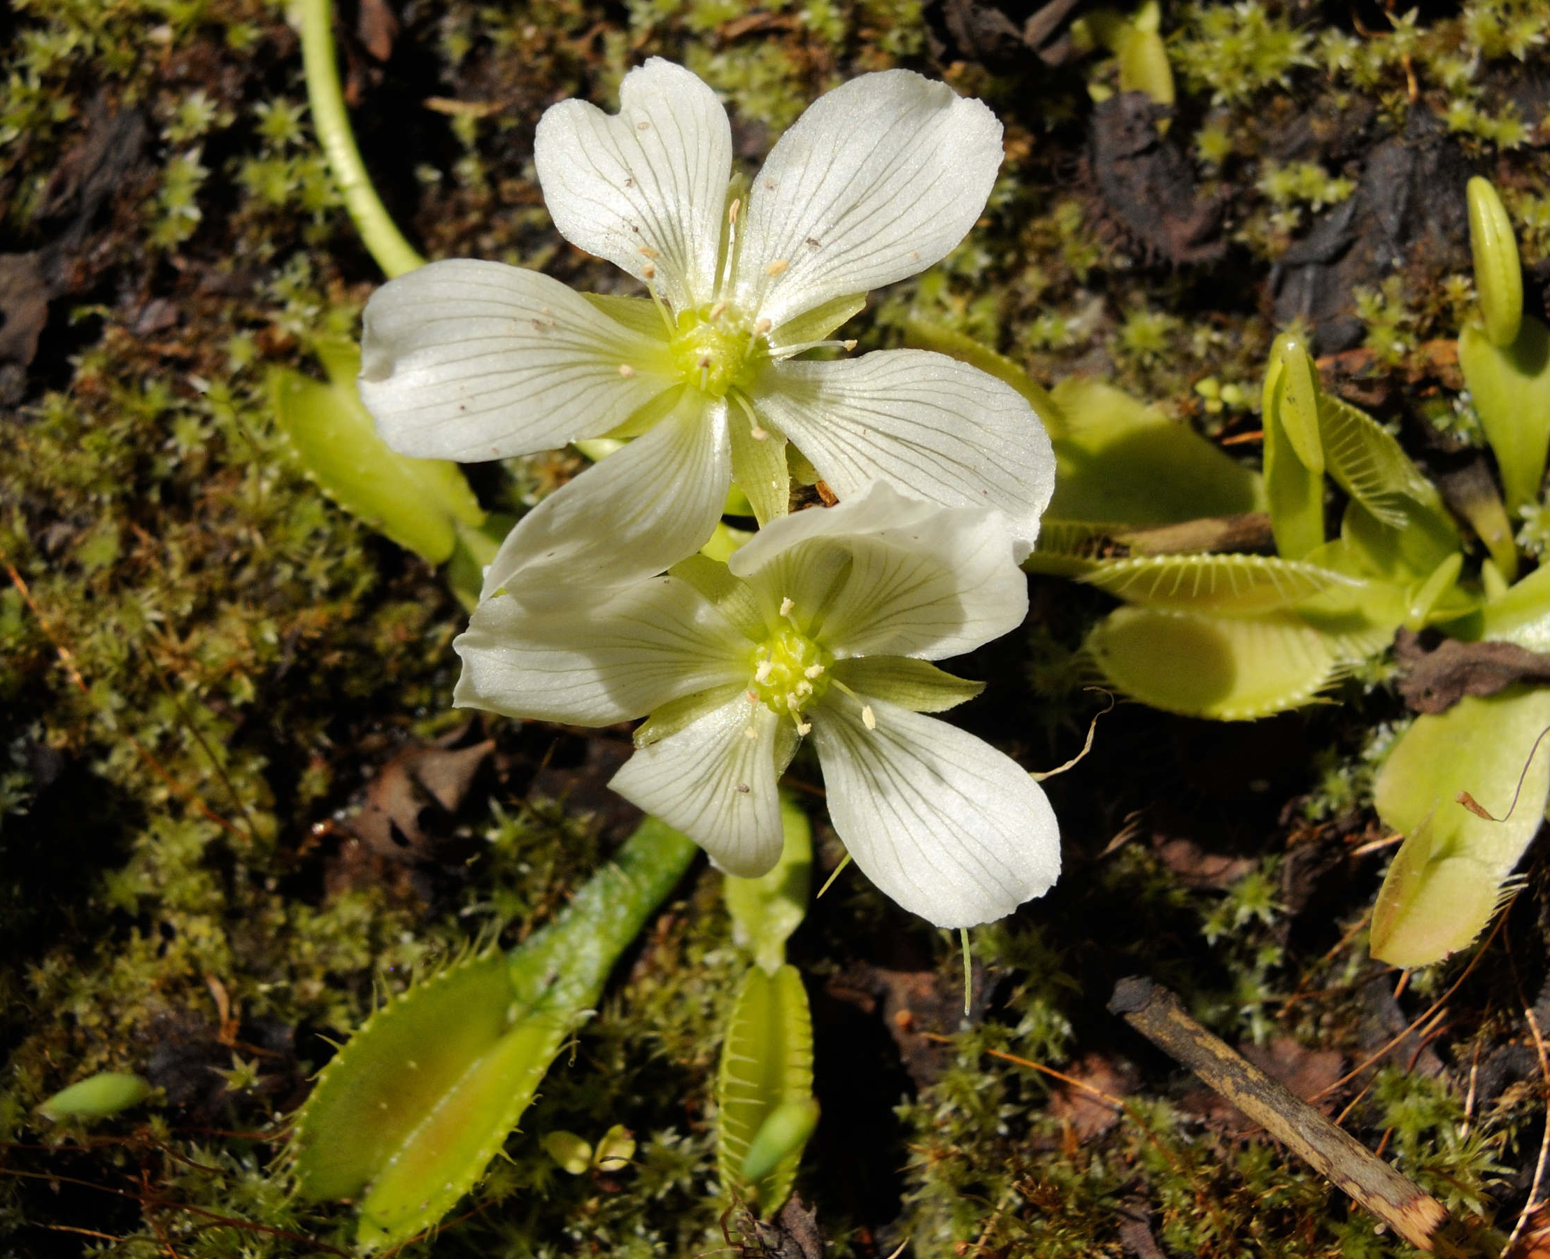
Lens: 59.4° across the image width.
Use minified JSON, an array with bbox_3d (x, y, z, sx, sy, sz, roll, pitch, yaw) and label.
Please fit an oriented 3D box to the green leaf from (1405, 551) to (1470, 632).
[{"bbox_3d":[0.040,-0.002,0.081,0.002,0.003,0.005,37,74,13],"label":"green leaf"}]

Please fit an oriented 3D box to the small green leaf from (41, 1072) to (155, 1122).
[{"bbox_3d":[-0.037,0.026,0.075,0.006,0.002,0.002,-12,70,-4],"label":"small green leaf"}]

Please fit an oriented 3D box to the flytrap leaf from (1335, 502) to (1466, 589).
[{"bbox_3d":[0.039,-0.006,0.086,0.007,0.003,0.005,35,73,12],"label":"flytrap leaf"}]

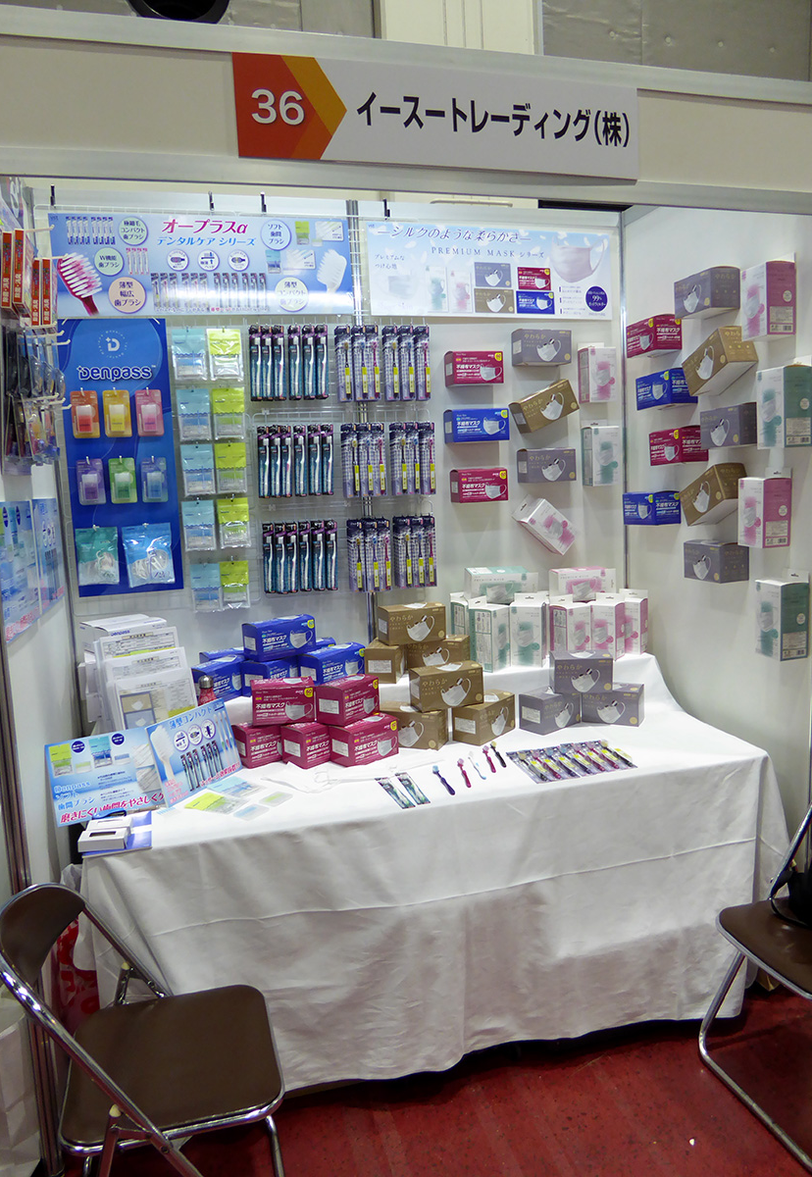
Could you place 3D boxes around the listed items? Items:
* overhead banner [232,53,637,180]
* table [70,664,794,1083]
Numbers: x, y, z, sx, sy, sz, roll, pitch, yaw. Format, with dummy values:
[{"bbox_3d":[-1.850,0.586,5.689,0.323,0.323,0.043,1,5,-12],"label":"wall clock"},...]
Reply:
[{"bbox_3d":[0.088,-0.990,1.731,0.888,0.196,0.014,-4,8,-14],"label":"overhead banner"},{"bbox_3d":[0.038,0.714,2.415,1.820,0.865,0.910,-4,8,-14],"label":"table"}]

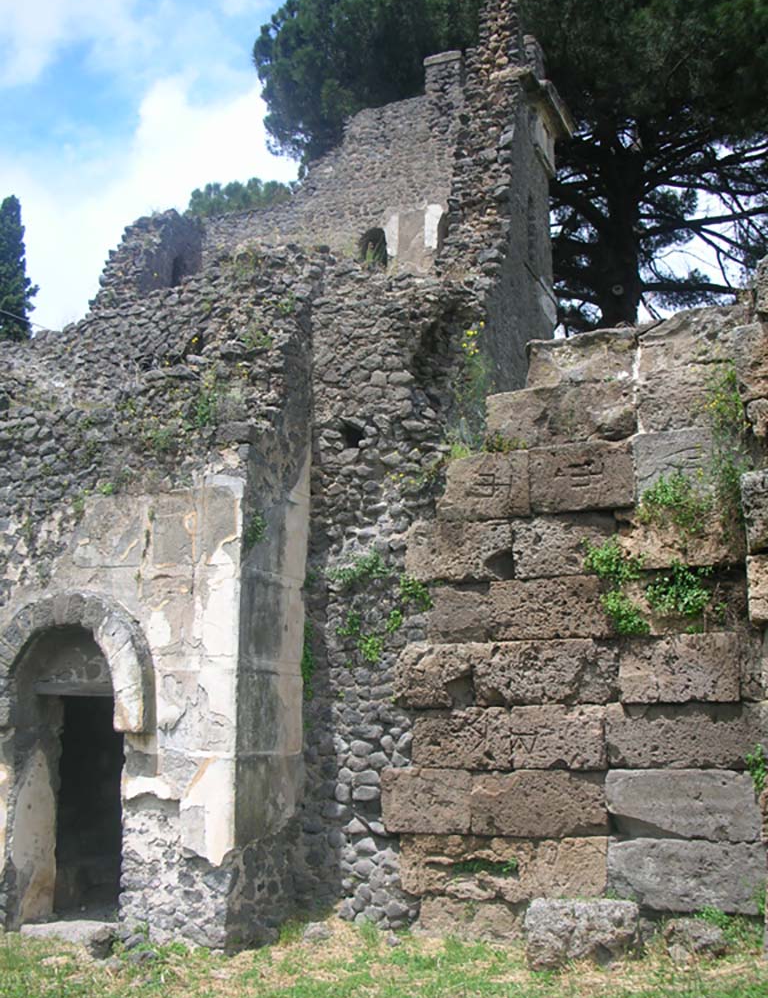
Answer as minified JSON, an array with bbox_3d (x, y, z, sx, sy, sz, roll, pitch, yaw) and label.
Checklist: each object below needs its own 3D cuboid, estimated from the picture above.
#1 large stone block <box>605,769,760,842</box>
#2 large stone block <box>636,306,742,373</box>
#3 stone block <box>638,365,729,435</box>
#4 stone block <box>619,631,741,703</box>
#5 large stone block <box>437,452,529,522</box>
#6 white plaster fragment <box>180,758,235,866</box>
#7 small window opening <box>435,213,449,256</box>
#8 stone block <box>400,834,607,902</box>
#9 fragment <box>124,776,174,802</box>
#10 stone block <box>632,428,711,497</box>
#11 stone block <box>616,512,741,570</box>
[{"bbox_3d":[2.642,2.669,9.068,1.278,0.581,0.550,-5,-15,20],"label":"large stone block"},{"bbox_3d":[2.982,-1.415,9.968,0.960,0.638,0.550,-5,-15,20],"label":"large stone block"},{"bbox_3d":[2.779,-0.832,9.533,0.825,0.612,0.500,-5,-15,18],"label":"stone block"},{"bbox_3d":[2.696,1.550,9.330,1.033,0.590,0.550,-5,-15,20],"label":"stone block"},{"bbox_3d":[0.897,-0.059,8.843,0.751,0.535,0.450,-4,-13,16],"label":"large stone block"},{"bbox_3d":[-1.380,2.470,8.189,0.485,0.818,0.050,-5,-13,18],"label":"white plaster fragment"},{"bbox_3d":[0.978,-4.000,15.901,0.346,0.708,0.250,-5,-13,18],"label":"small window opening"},{"bbox_3d":[1.102,3.213,9.094,1.796,0.519,0.500,-5,-15,18],"label":"stone block"},{"bbox_3d":[-1.887,2.345,8.391,0.461,0.187,0.050,-5,-13,18],"label":"fragment"},{"bbox_3d":[2.756,-0.254,9.762,0.694,0.665,0.550,-5,-15,20],"label":"stone block"},{"bbox_3d":[2.653,0.416,9.263,1.048,0.523,0.500,-5,-15,18],"label":"stone block"}]

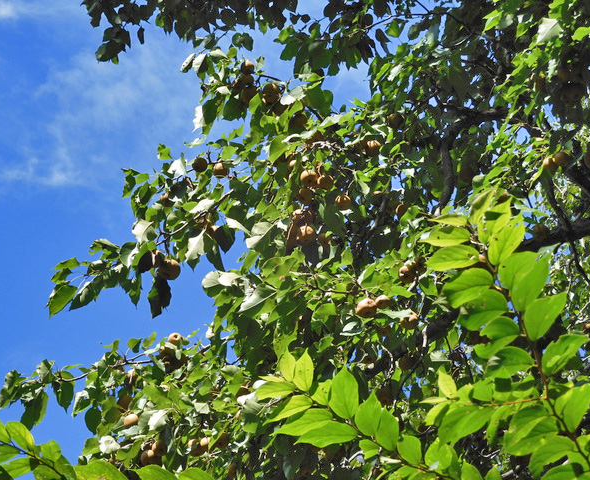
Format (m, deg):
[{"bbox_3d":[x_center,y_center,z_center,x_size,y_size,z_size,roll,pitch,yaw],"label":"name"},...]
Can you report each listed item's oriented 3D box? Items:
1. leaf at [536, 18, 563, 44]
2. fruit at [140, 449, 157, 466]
[{"bbox_3d":[0.698,-0.573,6.100,0.093,0.020,0.071,-42,-68,12],"label":"leaf"},{"bbox_3d":[-0.385,0.574,5.850,0.048,0.046,0.048,0,-25,0],"label":"fruit"}]

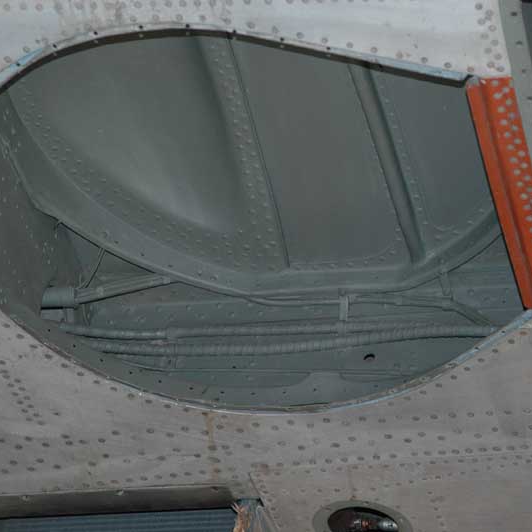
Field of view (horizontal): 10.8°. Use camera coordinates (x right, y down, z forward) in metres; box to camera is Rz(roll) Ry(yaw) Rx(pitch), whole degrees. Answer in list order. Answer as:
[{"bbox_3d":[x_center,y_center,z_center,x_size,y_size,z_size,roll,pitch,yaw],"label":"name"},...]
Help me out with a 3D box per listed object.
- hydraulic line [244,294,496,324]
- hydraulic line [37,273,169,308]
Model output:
[{"bbox_3d":[0.150,0.058,4.060,0.365,0.038,0.030,2,-42,15],"label":"hydraulic line"},{"bbox_3d":[-0.238,0.038,4.200,0.195,0.032,0.032,-8,-44,8],"label":"hydraulic line"}]

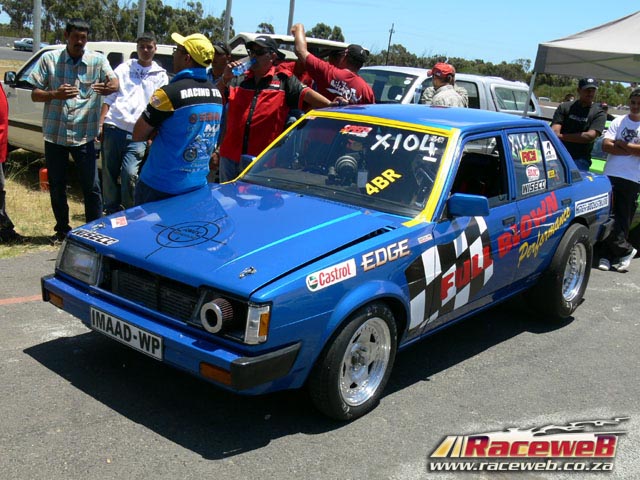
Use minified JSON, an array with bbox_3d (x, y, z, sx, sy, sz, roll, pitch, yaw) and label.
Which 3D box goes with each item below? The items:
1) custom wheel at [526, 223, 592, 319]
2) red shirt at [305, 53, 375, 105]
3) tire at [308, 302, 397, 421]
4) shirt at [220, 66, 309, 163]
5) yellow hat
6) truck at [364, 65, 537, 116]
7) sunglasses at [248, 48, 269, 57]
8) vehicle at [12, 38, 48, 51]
[{"bbox_3d":[1.699,0.207,5.221,0.240,0.640,0.640,16,16,37],"label":"custom wheel"},{"bbox_3d":[0.157,-1.098,5.950,0.580,0.760,0.330,4,13,-8],"label":"red shirt"},{"bbox_3d":[0.152,0.540,3.411,0.170,0.555,0.555,15,15,35],"label":"tire"},{"bbox_3d":[-0.394,-0.891,5.250,0.620,0.690,0.320,7,13,6],"label":"shirt"},{"bbox_3d":[-0.745,-1.113,4.320,0.270,0.155,0.185,35,18,8],"label":"yellow hat"},{"bbox_3d":[1.360,-1.845,11.450,5.050,1.680,1.750,-6,17,-43],"label":"truck"},{"bbox_3d":[-0.412,-1.308,5.160,0.145,0.048,0.140,13,15,30],"label":"sunglasses"},{"bbox_3d":[-32.714,-22.173,84.000,4.300,1.400,1.680,0,14,-24],"label":"vehicle"}]

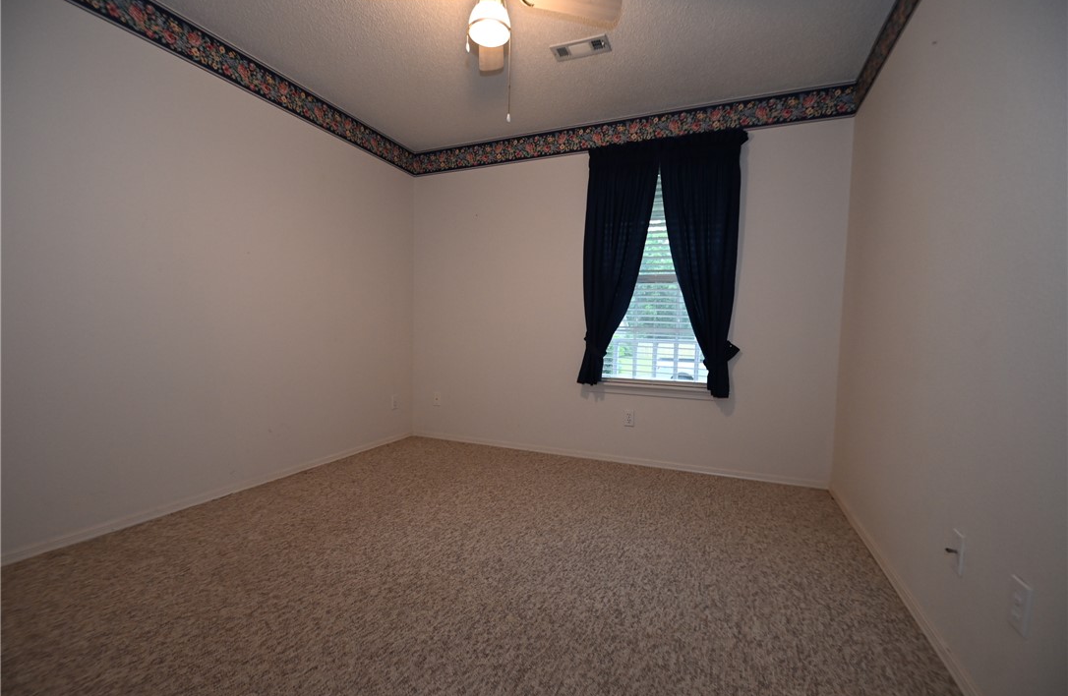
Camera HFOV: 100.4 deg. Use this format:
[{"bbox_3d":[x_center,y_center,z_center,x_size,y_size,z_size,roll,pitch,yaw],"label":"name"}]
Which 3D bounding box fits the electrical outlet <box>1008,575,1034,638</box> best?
[{"bbox_3d":[1.098,0.588,1.008,0.008,0.115,0.070,2,3,23],"label":"electrical outlet"}]

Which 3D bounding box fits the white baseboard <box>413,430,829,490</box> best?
[{"bbox_3d":[0.369,0.787,3.299,3.136,0.065,0.015,2,3,23],"label":"white baseboard"}]

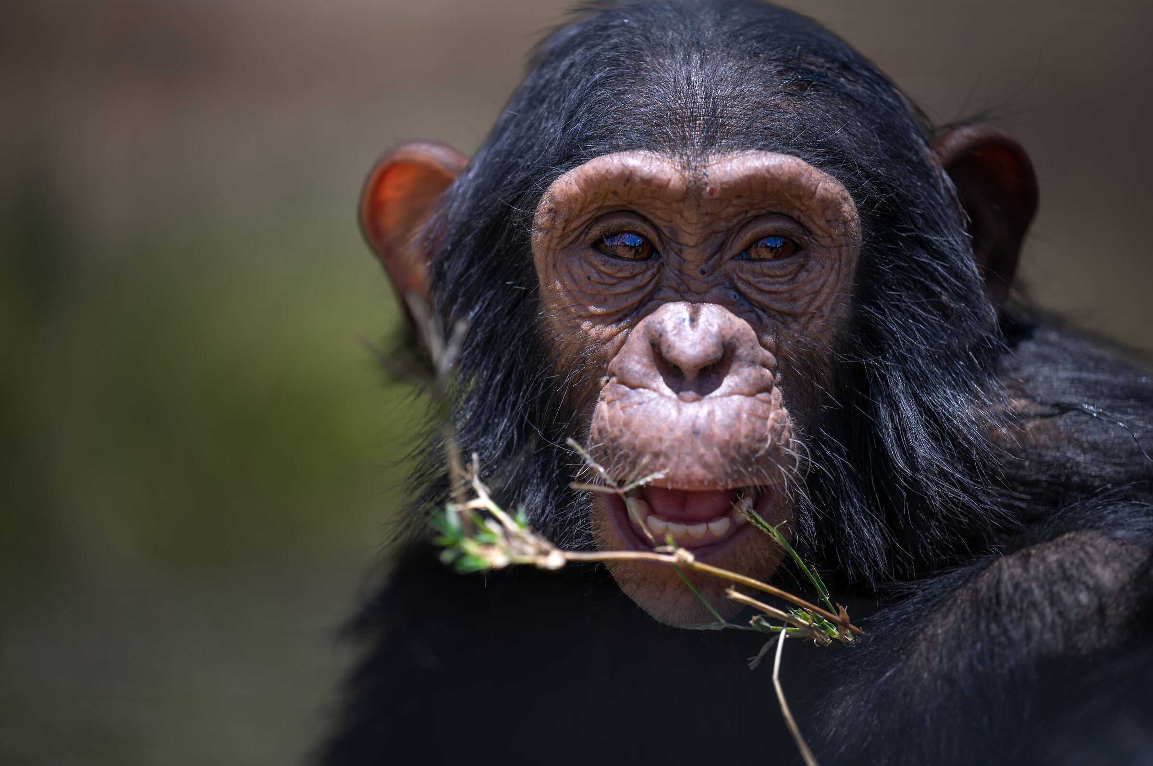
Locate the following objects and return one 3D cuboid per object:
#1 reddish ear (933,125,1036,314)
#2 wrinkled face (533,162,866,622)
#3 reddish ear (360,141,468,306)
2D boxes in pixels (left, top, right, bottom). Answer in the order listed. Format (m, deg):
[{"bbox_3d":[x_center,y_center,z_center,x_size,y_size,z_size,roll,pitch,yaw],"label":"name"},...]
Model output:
[{"bbox_3d":[0.132,-0.052,2.080,0.042,0.062,0.027,0,0,-18],"label":"reddish ear"},{"bbox_3d":[0.037,0.002,2.000,0.104,0.149,0.090,0,0,2],"label":"wrinkled face"},{"bbox_3d":[-0.052,-0.048,2.080,0.042,0.060,0.027,0,0,20],"label":"reddish ear"}]

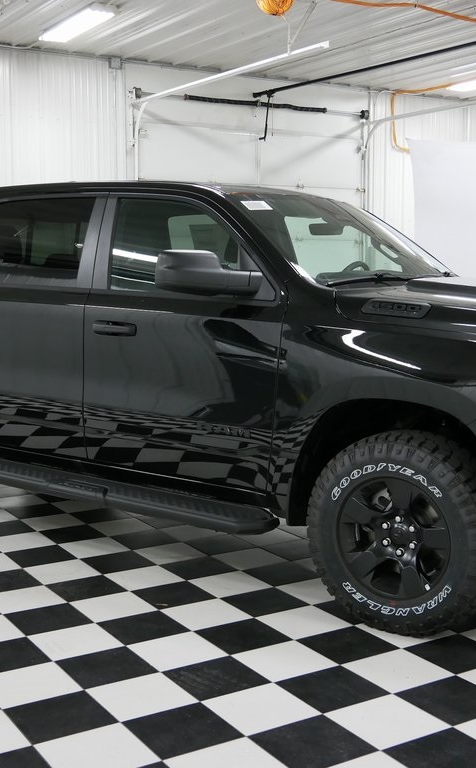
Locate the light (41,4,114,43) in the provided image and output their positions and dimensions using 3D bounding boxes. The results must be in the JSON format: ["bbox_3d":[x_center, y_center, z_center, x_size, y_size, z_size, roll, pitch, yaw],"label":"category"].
[{"bbox_3d":[-1.422,-3.168,8.859,0.280,0.090,1.260,-4,8,-31],"label":"light"}]

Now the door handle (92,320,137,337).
[{"bbox_3d":[-0.580,-0.266,4.791,0.255,0.068,0.060,5,9,35],"label":"door handle"}]

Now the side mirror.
[{"bbox_3d":[-0.143,-0.481,4.374,0.230,0.205,0.340,5,9,35],"label":"side mirror"}]

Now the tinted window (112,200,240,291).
[{"bbox_3d":[-0.274,-0.668,4.755,0.860,0.480,0.060,5,-12,35],"label":"tinted window"}]

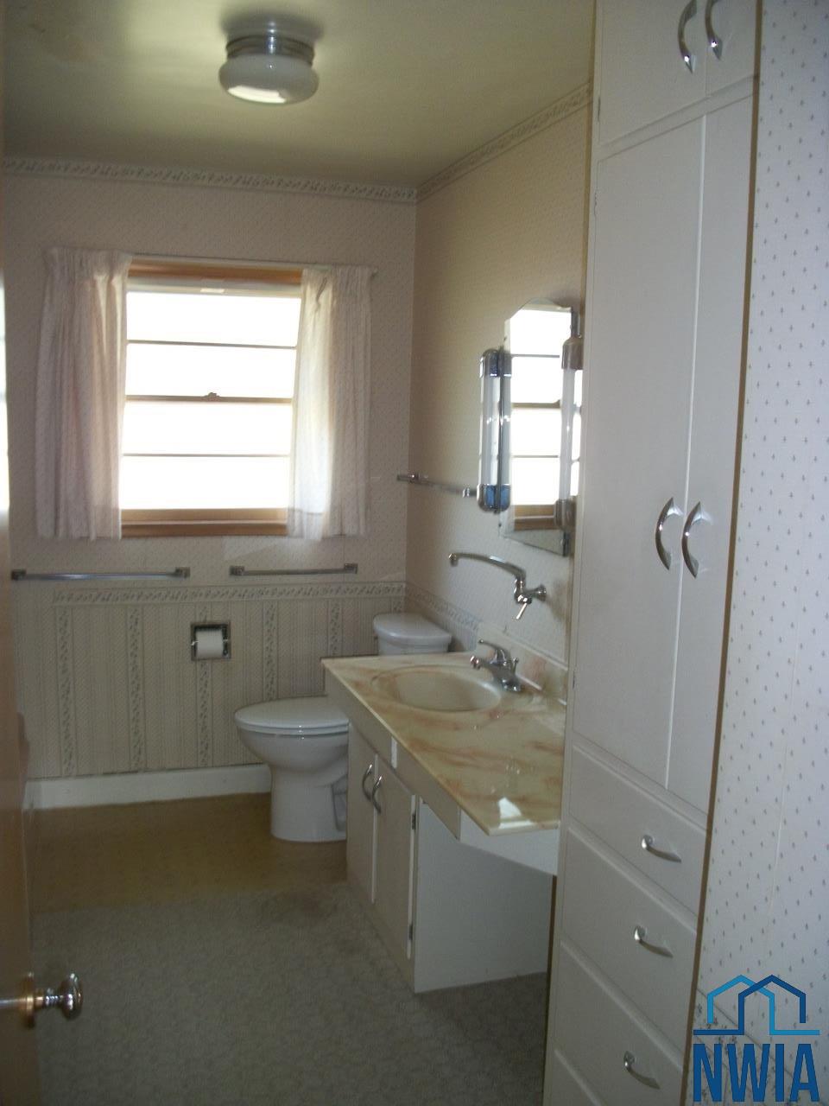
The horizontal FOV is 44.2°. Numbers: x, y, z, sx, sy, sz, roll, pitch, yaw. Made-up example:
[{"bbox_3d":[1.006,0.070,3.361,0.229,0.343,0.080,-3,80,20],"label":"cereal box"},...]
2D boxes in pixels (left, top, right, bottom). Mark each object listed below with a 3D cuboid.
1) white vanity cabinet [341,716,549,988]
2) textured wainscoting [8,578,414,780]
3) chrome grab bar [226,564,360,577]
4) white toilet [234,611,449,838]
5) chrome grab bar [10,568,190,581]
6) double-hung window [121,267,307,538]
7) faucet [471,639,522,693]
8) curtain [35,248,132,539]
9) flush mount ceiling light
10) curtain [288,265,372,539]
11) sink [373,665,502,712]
[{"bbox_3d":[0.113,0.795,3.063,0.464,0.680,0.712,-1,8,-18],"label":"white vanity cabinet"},{"bbox_3d":[-0.780,0.494,4.013,1.566,0.741,0.030,-1,8,-18],"label":"textured wainscoting"},{"bbox_3d":[-0.472,0.068,4.027,0.503,0.042,0.070,-1,8,-18],"label":"chrome grab bar"},{"bbox_3d":[-0.297,0.645,3.861,0.730,0.750,0.430,-1,8,-18],"label":"white toilet"},{"bbox_3d":[-1.161,0.080,3.800,0.655,0.042,0.070,-1,8,-18],"label":"chrome grab bar"},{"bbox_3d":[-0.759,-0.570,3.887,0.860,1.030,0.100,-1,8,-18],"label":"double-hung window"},{"bbox_3d":[0.242,0.320,2.977,0.155,0.134,0.140,-1,8,-18],"label":"faucet"},{"bbox_3d":[-1.192,-0.559,3.671,0.350,1.057,0.080,-1,8,-18],"label":"curtain"},{"bbox_3d":[-0.332,-1.120,2.354,0.236,0.156,0.236,-1,8,-18],"label":"flush mount ceiling light"},{"bbox_3d":[-0.322,-0.580,3.957,0.315,1.060,0.080,-1,8,-18],"label":"curtain"},{"bbox_3d":[0.062,0.457,2.964,0.360,0.144,0.470,-1,8,-18],"label":"sink"}]

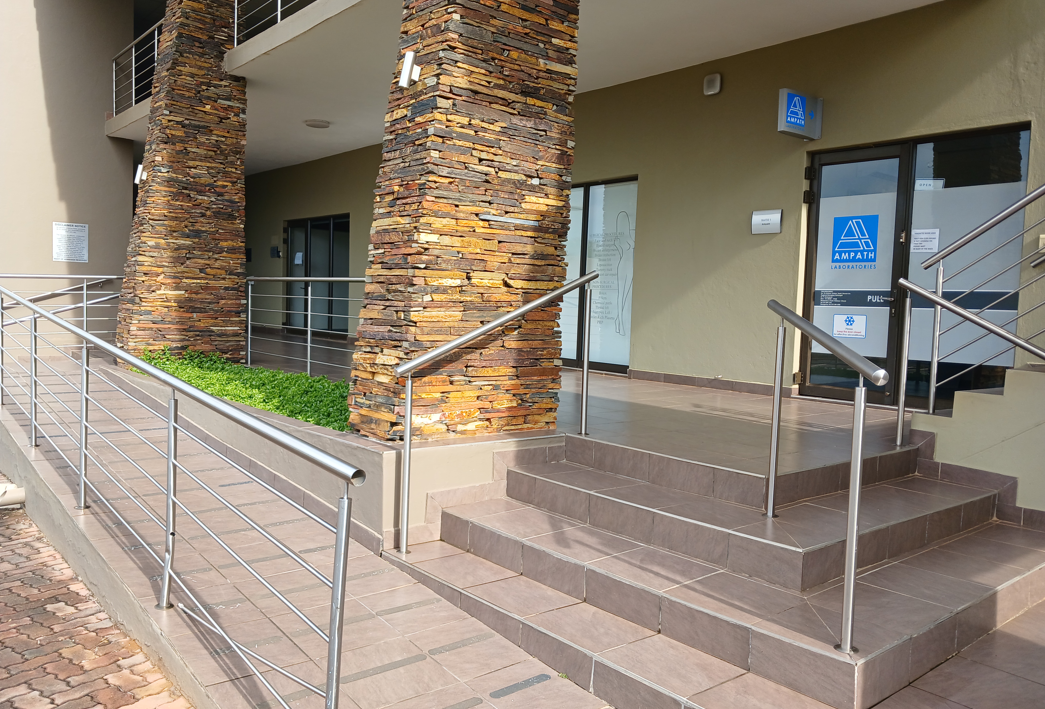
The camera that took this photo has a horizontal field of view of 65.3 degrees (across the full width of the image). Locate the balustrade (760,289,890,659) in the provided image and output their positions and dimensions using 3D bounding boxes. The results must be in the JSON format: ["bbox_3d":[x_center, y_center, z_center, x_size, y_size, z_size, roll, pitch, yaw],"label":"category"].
[{"bbox_3d":[1.060,0.341,3.038,0.080,1.089,1.342,2,4,3],"label":"balustrade"}]

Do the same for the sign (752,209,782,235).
[{"bbox_3d":[2.212,-1.193,7.361,0.030,0.211,0.309,-1,5,-39],"label":"sign"}]

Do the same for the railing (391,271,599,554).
[{"bbox_3d":[-0.094,0.230,4.229,1.331,1.395,0.080,-1,5,-41],"label":"railing"}]

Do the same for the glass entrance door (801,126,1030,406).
[{"bbox_3d":[3.030,-0.634,6.531,0.100,2.119,1.760,-1,5,-39],"label":"glass entrance door"}]

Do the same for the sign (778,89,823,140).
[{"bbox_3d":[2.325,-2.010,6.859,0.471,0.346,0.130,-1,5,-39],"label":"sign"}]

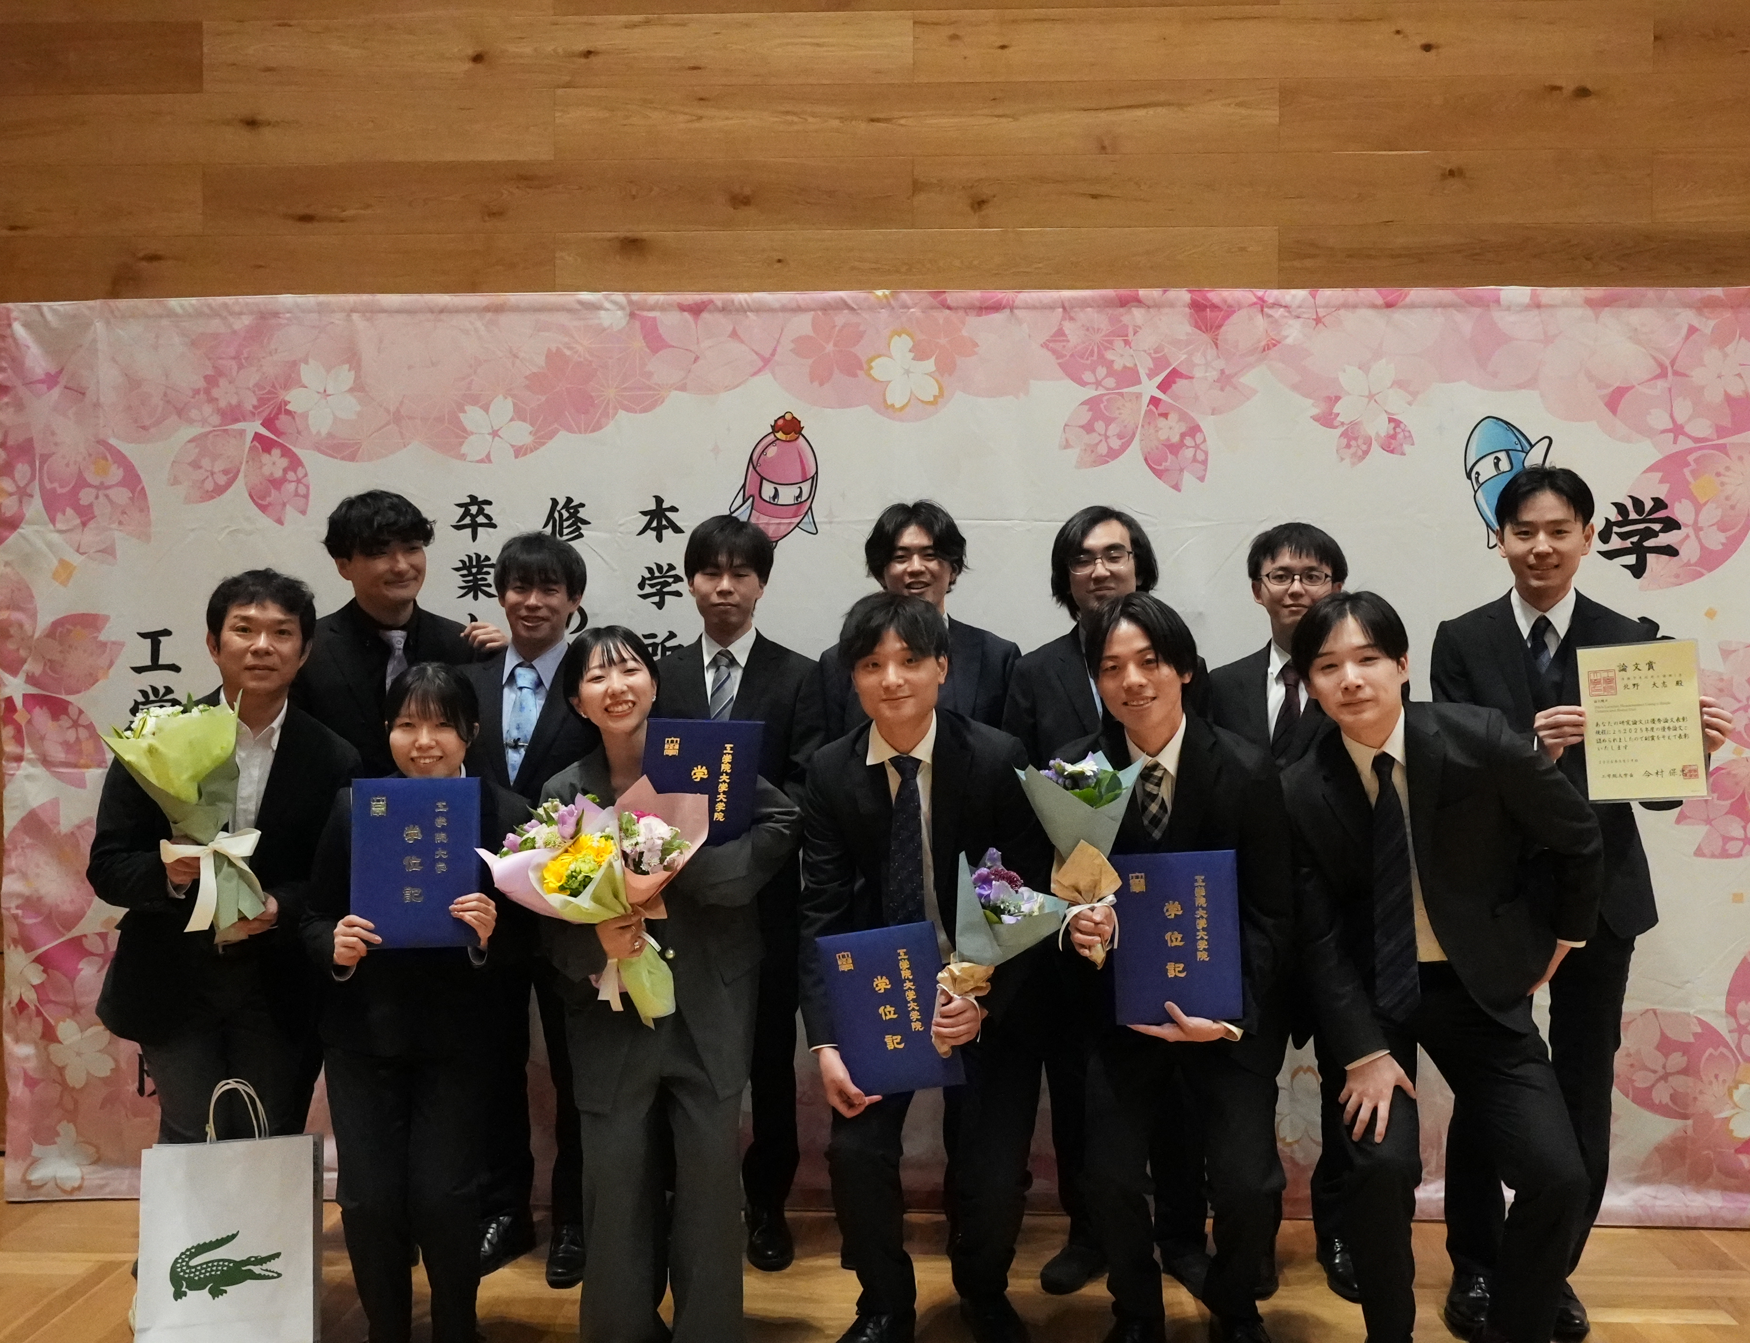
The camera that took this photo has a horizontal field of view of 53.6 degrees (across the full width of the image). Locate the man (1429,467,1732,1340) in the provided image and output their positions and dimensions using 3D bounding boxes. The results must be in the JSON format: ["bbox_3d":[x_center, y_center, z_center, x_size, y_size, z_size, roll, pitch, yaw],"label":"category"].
[{"bbox_3d":[1.434,0.460,3.535,0.606,1.778,0.454,0,0,15],"label":"man"}]

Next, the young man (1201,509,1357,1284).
[{"bbox_3d":[0.931,0.510,3.838,0.505,1.687,0.333,0,0,10],"label":"young man"}]

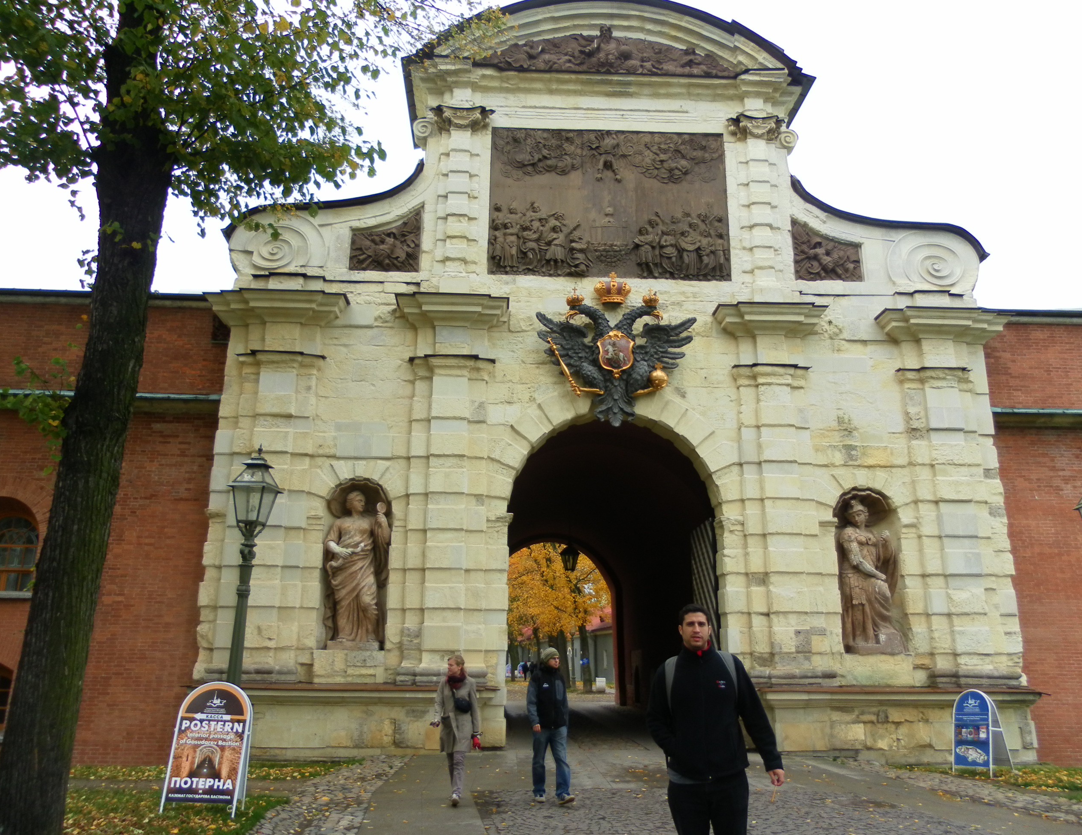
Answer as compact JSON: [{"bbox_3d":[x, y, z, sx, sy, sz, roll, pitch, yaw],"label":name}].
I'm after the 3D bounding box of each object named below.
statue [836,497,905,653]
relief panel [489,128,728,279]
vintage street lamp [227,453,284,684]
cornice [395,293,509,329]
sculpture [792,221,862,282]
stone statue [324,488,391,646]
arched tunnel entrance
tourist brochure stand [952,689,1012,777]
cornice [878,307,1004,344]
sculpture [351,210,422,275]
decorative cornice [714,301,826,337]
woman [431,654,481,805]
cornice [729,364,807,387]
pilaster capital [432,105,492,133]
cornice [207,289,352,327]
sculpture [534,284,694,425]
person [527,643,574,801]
[{"bbox_3d":[6.871,3.252,19.018,1.470,3.450,0.900,1,-15,-3],"label":"statue"},{"bbox_3d":[1.573,-4.943,20.603,5.450,3.720,0.300,1,-15,-3],"label":"relief panel"},{"bbox_3d":[-3.579,2.375,10.815,0.480,4.170,0.480,-1,-15,5],"label":"vintage street lamp"},{"bbox_3d":[-1.851,-2.183,18.927,2.357,0.570,0.750,1,-15,-2],"label":"cornice"},{"bbox_3d":[6.566,-3.817,20.615,1.600,1.420,0.270,1,-15,-3],"label":"sculpture"},{"bbox_3d":[-3.669,2.964,18.154,1.340,3.350,0.770,1,-15,-2],"label":"stone statue"},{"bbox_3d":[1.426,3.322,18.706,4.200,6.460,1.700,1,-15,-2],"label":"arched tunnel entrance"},{"bbox_3d":[6.770,4.871,13.985,0.600,1.250,0.650,11,-18,-34],"label":"tourist brochure stand"},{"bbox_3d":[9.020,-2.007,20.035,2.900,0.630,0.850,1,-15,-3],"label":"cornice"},{"bbox_3d":[-3.390,-3.862,19.669,1.540,1.450,0.220,1,-15,-2],"label":"sculpture"},{"bbox_3d":[4.938,-2.050,19.221,2.350,0.570,0.750,1,-15,-2],"label":"decorative cornice"},{"bbox_3d":[-0.996,3.673,10.684,0.600,1.675,0.440,0,-15,3],"label":"woman"},{"bbox_3d":[5.114,-0.873,19.585,1.720,0.500,0.520,1,-15,-3],"label":"cornice"},{"bbox_3d":[-1.755,-6.614,20.143,1.460,0.540,0.550,1,-15,-2],"label":"pilaster capital"},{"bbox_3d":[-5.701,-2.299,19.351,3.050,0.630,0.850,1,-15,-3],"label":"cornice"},{"bbox_3d":[1.604,-1.433,19.520,3.400,3.350,0.650,1,-15,-3],"label":"sculpture"},{"bbox_3d":[0.114,3.687,10.837,0.540,1.770,0.450,8,-17,-27],"label":"person"}]

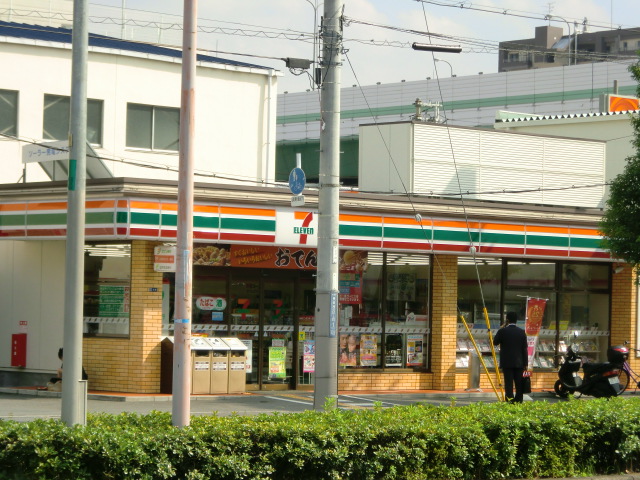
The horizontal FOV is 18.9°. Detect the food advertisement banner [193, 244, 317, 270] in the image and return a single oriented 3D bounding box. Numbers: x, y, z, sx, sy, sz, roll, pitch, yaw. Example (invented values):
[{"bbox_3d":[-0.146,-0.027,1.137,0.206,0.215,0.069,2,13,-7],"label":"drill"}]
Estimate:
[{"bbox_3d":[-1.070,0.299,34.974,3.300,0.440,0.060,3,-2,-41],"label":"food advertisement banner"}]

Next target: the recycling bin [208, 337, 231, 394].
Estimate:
[{"bbox_3d":[-1.892,2.216,33.951,0.410,0.990,0.500,3,-2,-41],"label":"recycling bin"}]

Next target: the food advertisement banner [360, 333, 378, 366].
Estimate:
[{"bbox_3d":[0.945,2.134,37.075,0.440,0.600,0.030,3,-2,-41],"label":"food advertisement banner"}]

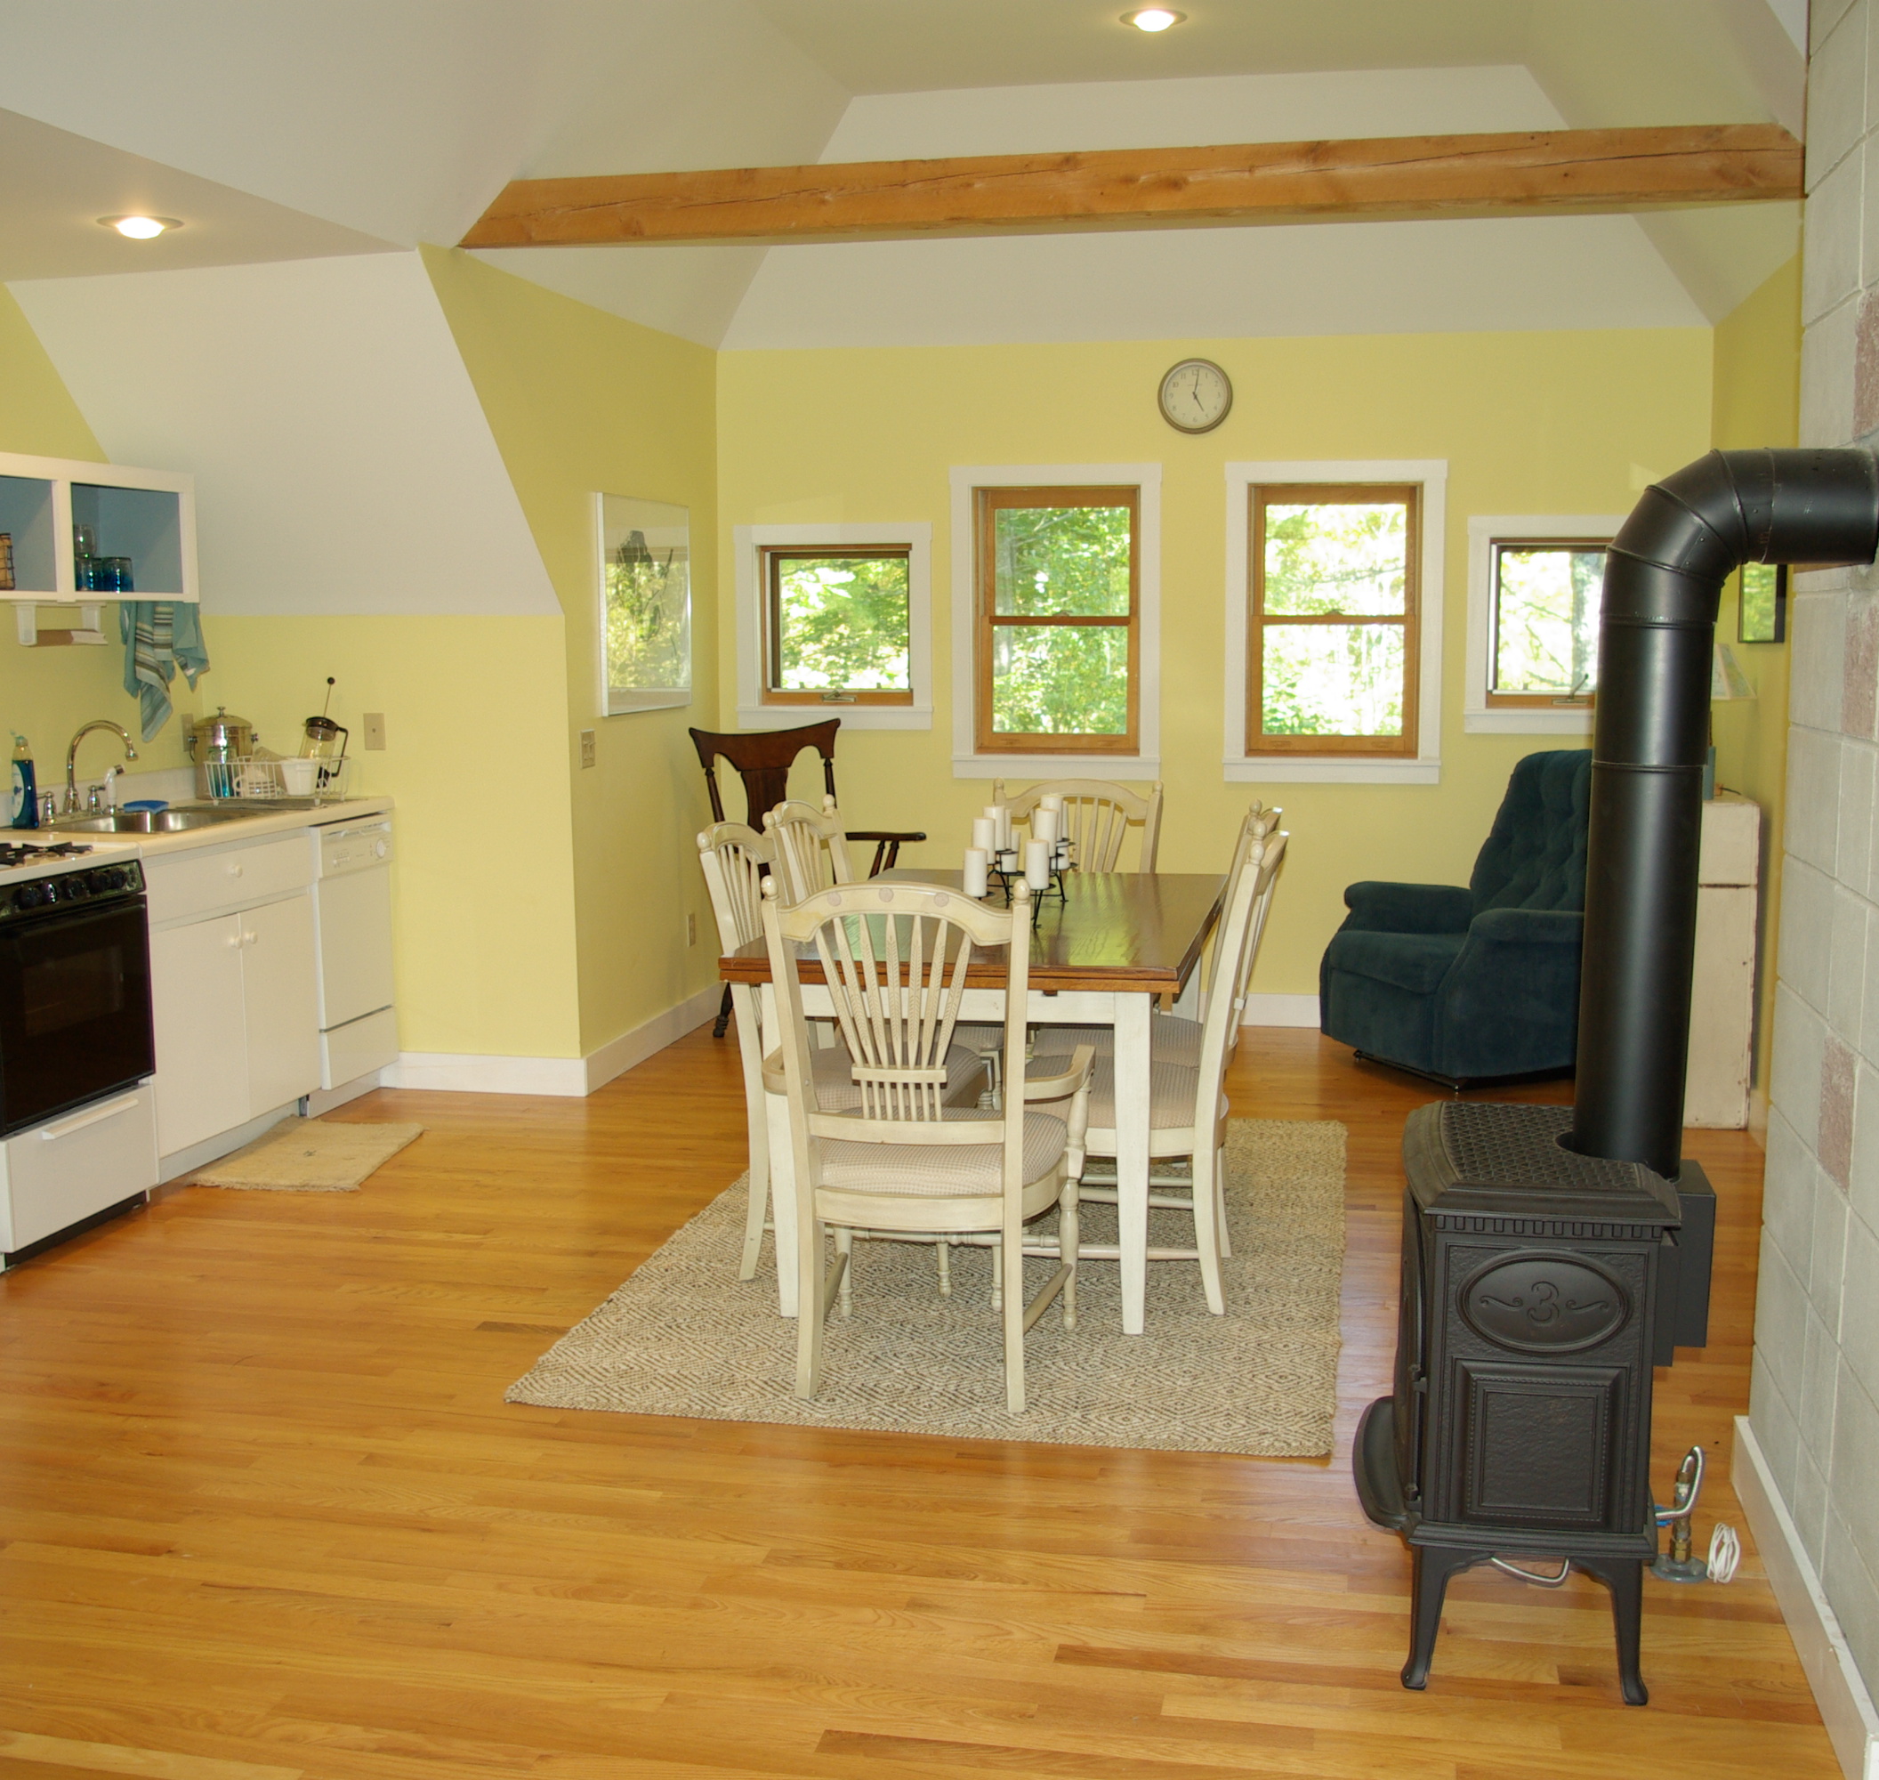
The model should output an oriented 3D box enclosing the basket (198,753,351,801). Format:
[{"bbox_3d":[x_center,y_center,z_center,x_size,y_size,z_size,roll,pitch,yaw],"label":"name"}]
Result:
[{"bbox_3d":[-2.049,-0.345,6.223,0.380,0.135,0.270,1,8,10],"label":"basket"}]

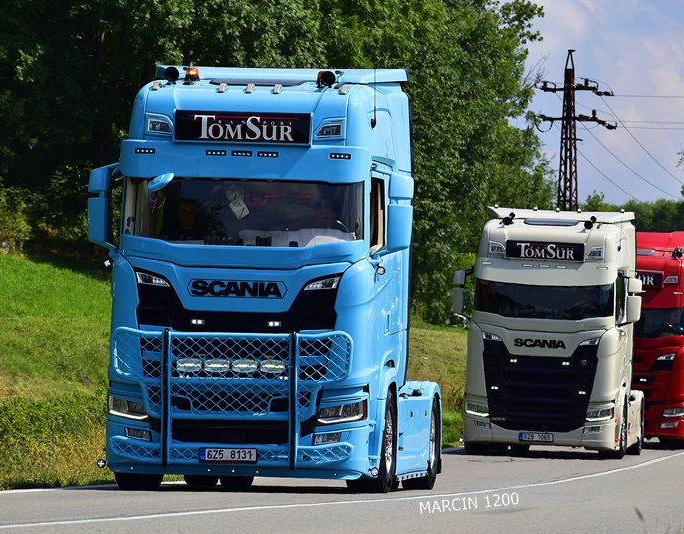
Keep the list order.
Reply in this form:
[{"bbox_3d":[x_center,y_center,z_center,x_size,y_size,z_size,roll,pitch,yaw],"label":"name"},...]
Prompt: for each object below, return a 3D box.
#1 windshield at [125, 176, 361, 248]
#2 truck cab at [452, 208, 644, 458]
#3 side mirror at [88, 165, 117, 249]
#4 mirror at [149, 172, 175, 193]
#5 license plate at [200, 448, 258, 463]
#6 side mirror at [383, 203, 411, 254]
[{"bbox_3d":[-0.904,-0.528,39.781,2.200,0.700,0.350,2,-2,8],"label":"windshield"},{"bbox_3d":[3.520,1.113,70.665,2.850,3.920,5.700,2,-2,8],"label":"truck cab"},{"bbox_3d":[-2.223,-0.552,40.240,0.290,0.780,0.240,2,-2,8],"label":"side mirror"},{"bbox_3d":[-1.647,-0.771,39.565,0.240,0.180,0.180,2,-2,8],"label":"mirror"},{"bbox_3d":[-1.029,1.712,39.300,0.525,0.120,0.020,2,-2,8],"label":"license plate"},{"bbox_3d":[0.520,-0.354,39.868,0.260,0.440,0.200,2,-2,8],"label":"side mirror"}]

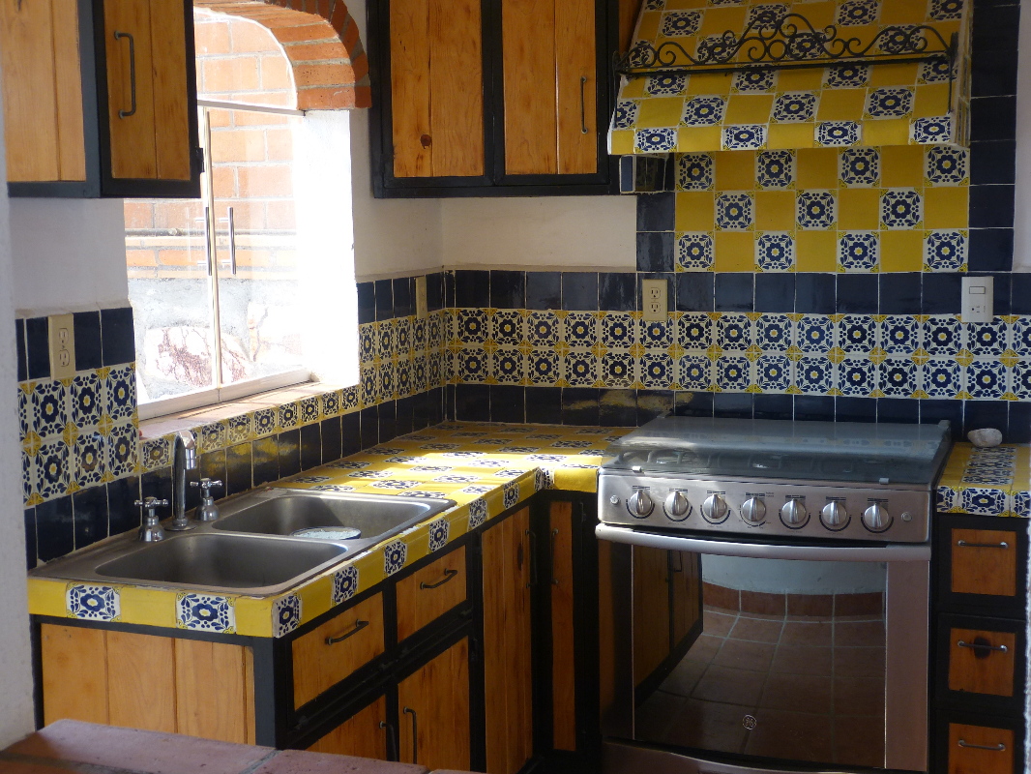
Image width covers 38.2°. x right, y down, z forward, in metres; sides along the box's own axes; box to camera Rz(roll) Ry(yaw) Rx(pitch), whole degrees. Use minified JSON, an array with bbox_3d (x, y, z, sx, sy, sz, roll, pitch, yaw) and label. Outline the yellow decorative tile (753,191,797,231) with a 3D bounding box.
[{"bbox_3d":[0.689,-0.464,3.934,0.106,0.106,0.010,2,7,20],"label":"yellow decorative tile"}]

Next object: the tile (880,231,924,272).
[{"bbox_3d":[0.994,-0.349,3.835,0.106,0.106,0.010,2,7,20],"label":"tile"}]

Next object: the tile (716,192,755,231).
[{"bbox_3d":[0.590,-0.471,3.990,0.106,0.106,0.010,2,6,21],"label":"tile"}]

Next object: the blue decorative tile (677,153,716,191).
[{"bbox_3d":[0.477,-0.572,3.939,0.105,0.105,0.008,2,7,21],"label":"blue decorative tile"}]

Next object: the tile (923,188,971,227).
[{"bbox_3d":[1.095,-0.453,3.784,0.106,0.106,0.010,2,7,20],"label":"tile"}]

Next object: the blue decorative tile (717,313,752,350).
[{"bbox_3d":[0.582,-0.143,3.951,0.105,0.105,0.008,2,7,21],"label":"blue decorative tile"}]

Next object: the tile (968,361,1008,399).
[{"bbox_3d":[1.183,-0.020,3.736,0.105,0.105,0.008,2,7,21],"label":"tile"}]

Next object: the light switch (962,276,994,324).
[{"bbox_3d":[1.153,-0.217,3.714,0.075,0.117,0.010,2,7,21],"label":"light switch"}]

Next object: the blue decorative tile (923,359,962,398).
[{"bbox_3d":[1.102,-0.022,3.842,0.106,0.106,0.010,2,6,21],"label":"blue decorative tile"}]

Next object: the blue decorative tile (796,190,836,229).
[{"bbox_3d":[0.778,-0.456,3.838,0.105,0.105,0.008,2,7,21],"label":"blue decorative tile"}]

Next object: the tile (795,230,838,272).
[{"bbox_3d":[0.780,-0.348,3.851,0.105,0.105,0.008,2,7,21],"label":"tile"}]

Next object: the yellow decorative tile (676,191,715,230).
[{"bbox_3d":[0.488,-0.474,4.029,0.106,0.106,0.010,2,6,21],"label":"yellow decorative tile"}]

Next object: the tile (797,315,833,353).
[{"bbox_3d":[0.781,-0.136,3.876,0.105,0.105,0.008,2,7,21],"label":"tile"}]

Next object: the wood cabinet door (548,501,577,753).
[{"bbox_3d":[0.117,0.571,3.559,0.054,0.605,0.020,2,6,21],"label":"wood cabinet door"}]

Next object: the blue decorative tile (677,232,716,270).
[{"bbox_3d":[0.490,-0.367,4.040,0.106,0.106,0.010,2,6,21],"label":"blue decorative tile"}]

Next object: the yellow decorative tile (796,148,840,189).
[{"bbox_3d":[0.792,-0.573,3.901,0.106,0.106,0.010,2,6,21],"label":"yellow decorative tile"}]

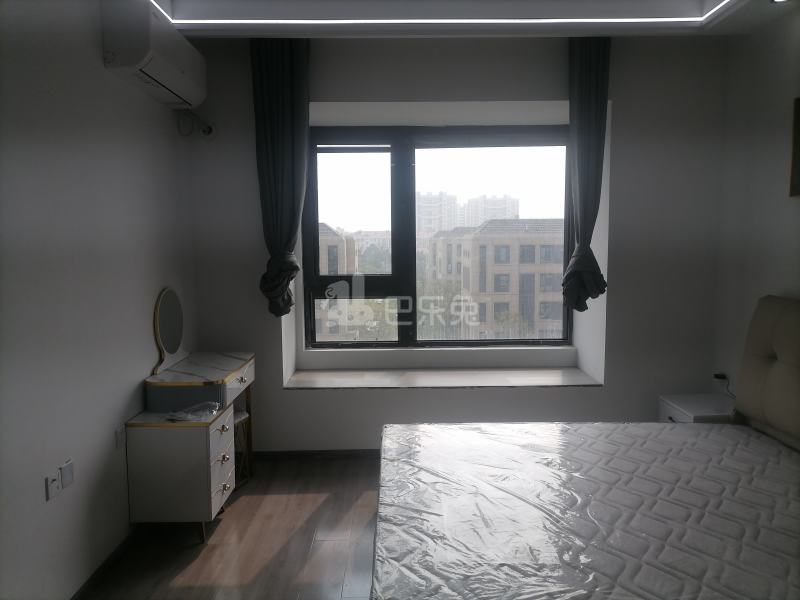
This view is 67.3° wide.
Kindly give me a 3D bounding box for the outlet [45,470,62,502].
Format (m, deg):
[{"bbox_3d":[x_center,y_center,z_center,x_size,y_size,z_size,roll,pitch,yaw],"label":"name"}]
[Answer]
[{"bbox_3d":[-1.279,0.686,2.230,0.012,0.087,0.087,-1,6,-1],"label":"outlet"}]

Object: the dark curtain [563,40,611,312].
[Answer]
[{"bbox_3d":[1.139,-0.777,3.728,0.263,1.722,0.170,-1,6,-1],"label":"dark curtain"}]

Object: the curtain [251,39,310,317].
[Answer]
[{"bbox_3d":[-0.711,-0.755,3.712,0.346,1.732,0.170,-1,6,-1],"label":"curtain"}]

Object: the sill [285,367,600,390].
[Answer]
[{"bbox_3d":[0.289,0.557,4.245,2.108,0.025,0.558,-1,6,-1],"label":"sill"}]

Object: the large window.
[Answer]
[{"bbox_3d":[0.299,-0.470,4.603,2.074,1.671,0.099,-1,5,-1],"label":"large window"}]

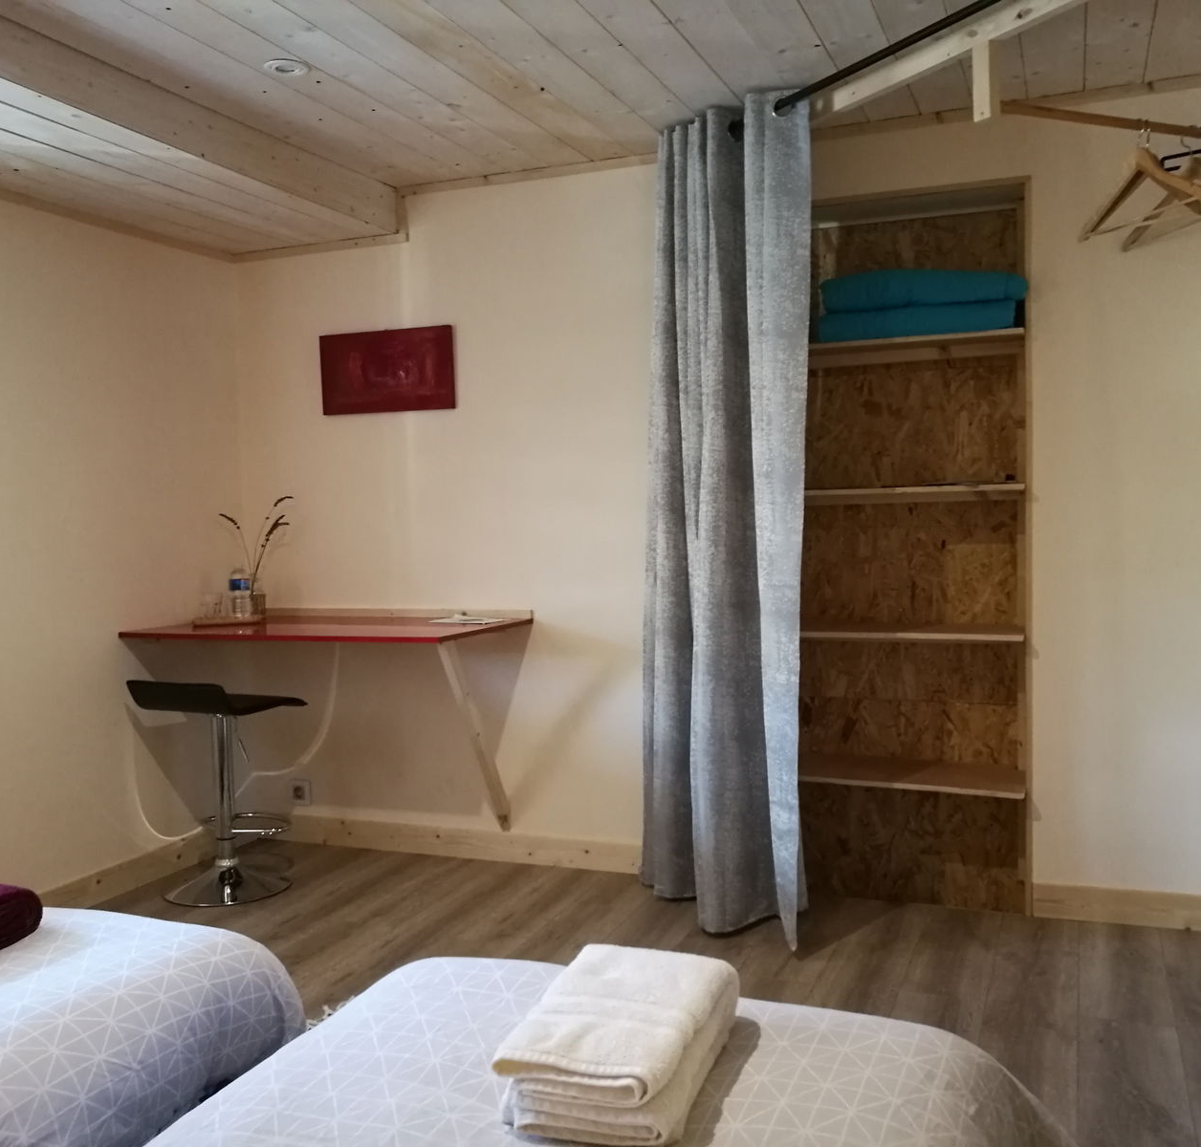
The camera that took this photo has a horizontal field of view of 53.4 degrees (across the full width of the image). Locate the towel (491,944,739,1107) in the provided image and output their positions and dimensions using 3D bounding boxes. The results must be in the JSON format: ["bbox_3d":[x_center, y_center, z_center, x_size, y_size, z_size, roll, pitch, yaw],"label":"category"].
[{"bbox_3d":[0.026,0.529,1.412,0.200,0.050,0.323,0,3,22],"label":"towel"}]

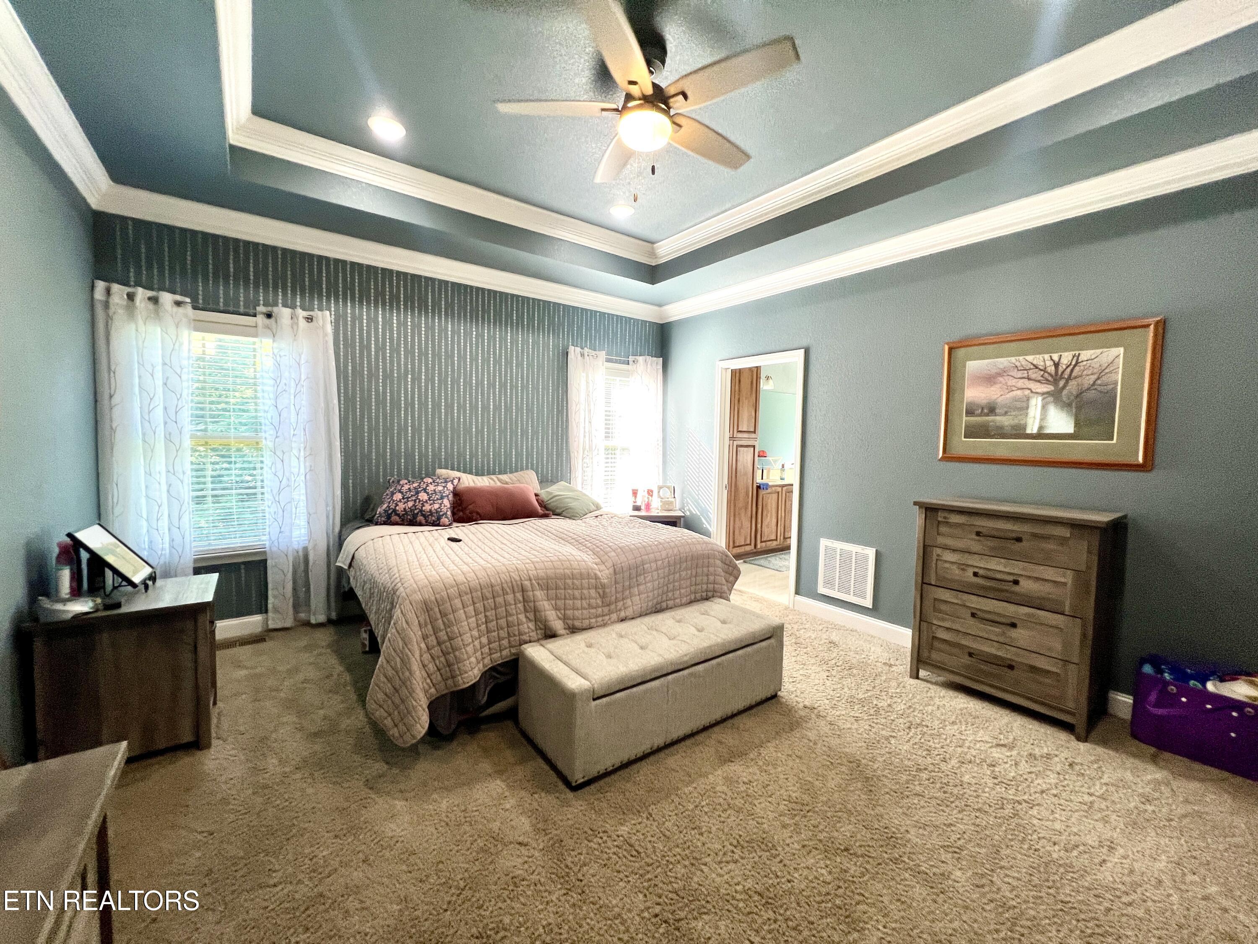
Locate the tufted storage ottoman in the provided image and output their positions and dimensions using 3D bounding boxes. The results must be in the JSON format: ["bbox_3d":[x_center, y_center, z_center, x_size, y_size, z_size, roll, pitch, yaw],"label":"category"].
[{"bbox_3d":[0.153,1.000,2.363,1.260,0.410,0.500,-1,4,-34],"label":"tufted storage ottoman"}]

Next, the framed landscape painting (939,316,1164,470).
[{"bbox_3d":[2.281,-0.415,2.656,0.040,0.765,0.925,-2,5,-39],"label":"framed landscape painting"}]

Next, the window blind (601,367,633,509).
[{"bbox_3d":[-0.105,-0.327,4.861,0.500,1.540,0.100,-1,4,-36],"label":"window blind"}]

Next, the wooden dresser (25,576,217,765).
[{"bbox_3d":[-2.104,0.852,2.030,0.505,0.650,0.500,-2,5,-39],"label":"wooden dresser"}]

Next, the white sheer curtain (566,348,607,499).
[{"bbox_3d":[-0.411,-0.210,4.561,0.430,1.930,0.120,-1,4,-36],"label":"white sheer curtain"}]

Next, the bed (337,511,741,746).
[{"bbox_3d":[-0.662,0.775,3.293,2.050,0.710,2.010,-1,4,-36],"label":"bed"}]

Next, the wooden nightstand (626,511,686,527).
[{"bbox_3d":[0.244,0.732,4.659,0.520,0.665,0.440,1,4,-6],"label":"wooden nightstand"}]

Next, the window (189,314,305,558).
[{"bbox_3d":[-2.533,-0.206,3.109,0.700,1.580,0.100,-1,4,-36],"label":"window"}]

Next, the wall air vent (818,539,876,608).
[{"bbox_3d":[1.617,0.746,3.538,0.030,0.430,0.425,-2,5,-39],"label":"wall air vent"}]

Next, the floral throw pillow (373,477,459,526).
[{"bbox_3d":[-1.523,0.207,3.417,0.510,0.410,0.170,-1,-29,-36],"label":"floral throw pillow"}]

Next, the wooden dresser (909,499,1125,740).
[{"bbox_3d":[2.031,0.713,2.553,0.430,1.040,0.790,-2,5,-39],"label":"wooden dresser"}]

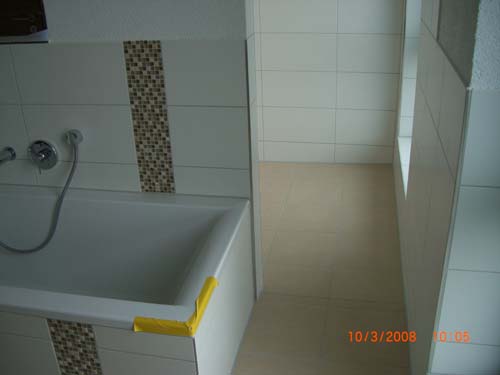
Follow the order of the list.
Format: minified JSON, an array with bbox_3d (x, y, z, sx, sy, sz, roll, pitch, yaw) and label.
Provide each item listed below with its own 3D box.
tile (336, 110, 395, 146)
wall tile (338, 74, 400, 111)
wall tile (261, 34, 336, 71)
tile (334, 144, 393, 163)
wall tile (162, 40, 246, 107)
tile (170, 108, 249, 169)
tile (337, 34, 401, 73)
[{"bbox_3d":[0.945,-0.491,4.490,0.486,0.300,0.012,3,23,13],"label":"tile"},{"bbox_3d":[0.934,-0.768,4.377,0.486,0.300,0.012,3,23,13],"label":"wall tile"},{"bbox_3d":[0.393,-1.073,4.383,0.603,0.300,0.012,3,23,13],"label":"wall tile"},{"bbox_3d":[0.954,-0.274,4.579,0.486,0.170,0.012,3,23,13],"label":"tile"},{"bbox_3d":[-0.202,-0.513,2.495,0.397,0.301,0.012,3,23,13],"label":"wall tile"},{"bbox_3d":[-0.191,-0.235,2.608,0.397,0.300,0.012,3,23,13],"label":"tile"},{"bbox_3d":[0.771,-0.869,3.564,0.399,0.250,0.010,3,25,11],"label":"tile"}]

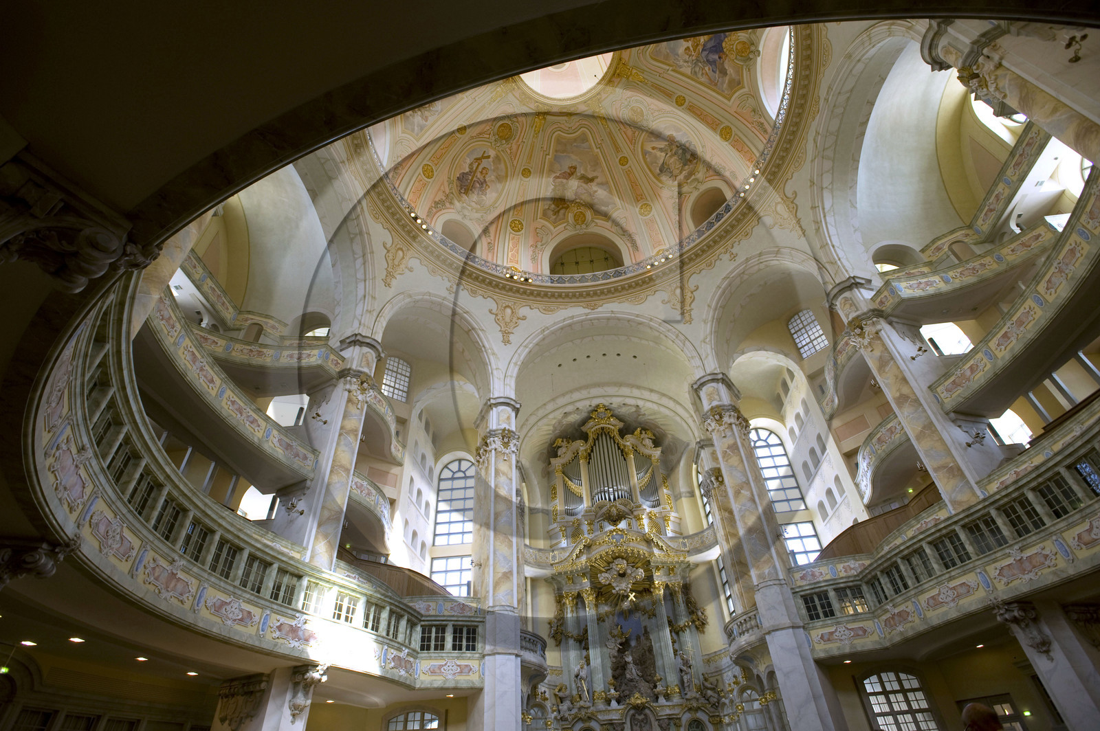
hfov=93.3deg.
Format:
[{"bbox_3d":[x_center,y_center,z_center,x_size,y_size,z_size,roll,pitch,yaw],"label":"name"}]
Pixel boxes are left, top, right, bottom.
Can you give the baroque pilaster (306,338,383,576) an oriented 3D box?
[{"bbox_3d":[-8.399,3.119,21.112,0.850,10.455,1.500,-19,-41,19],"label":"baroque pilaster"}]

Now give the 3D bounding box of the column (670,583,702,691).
[{"bbox_3d":[7.820,15.361,29.462,0.900,5.857,0.900,-6,-39,4],"label":"column"}]

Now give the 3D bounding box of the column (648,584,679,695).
[{"bbox_3d":[6.434,15.095,29.030,0.900,5.857,0.900,-6,-39,4],"label":"column"}]

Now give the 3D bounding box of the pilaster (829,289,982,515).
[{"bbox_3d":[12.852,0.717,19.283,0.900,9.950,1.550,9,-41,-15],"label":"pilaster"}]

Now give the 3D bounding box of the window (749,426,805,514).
[{"bbox_3d":[14.551,6.796,34.350,2.900,6.100,0.450,-6,-39,4],"label":"window"}]

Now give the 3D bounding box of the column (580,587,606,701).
[{"bbox_3d":[2.509,15.590,29.371,0.900,5.857,0.900,-6,-39,4],"label":"column"}]

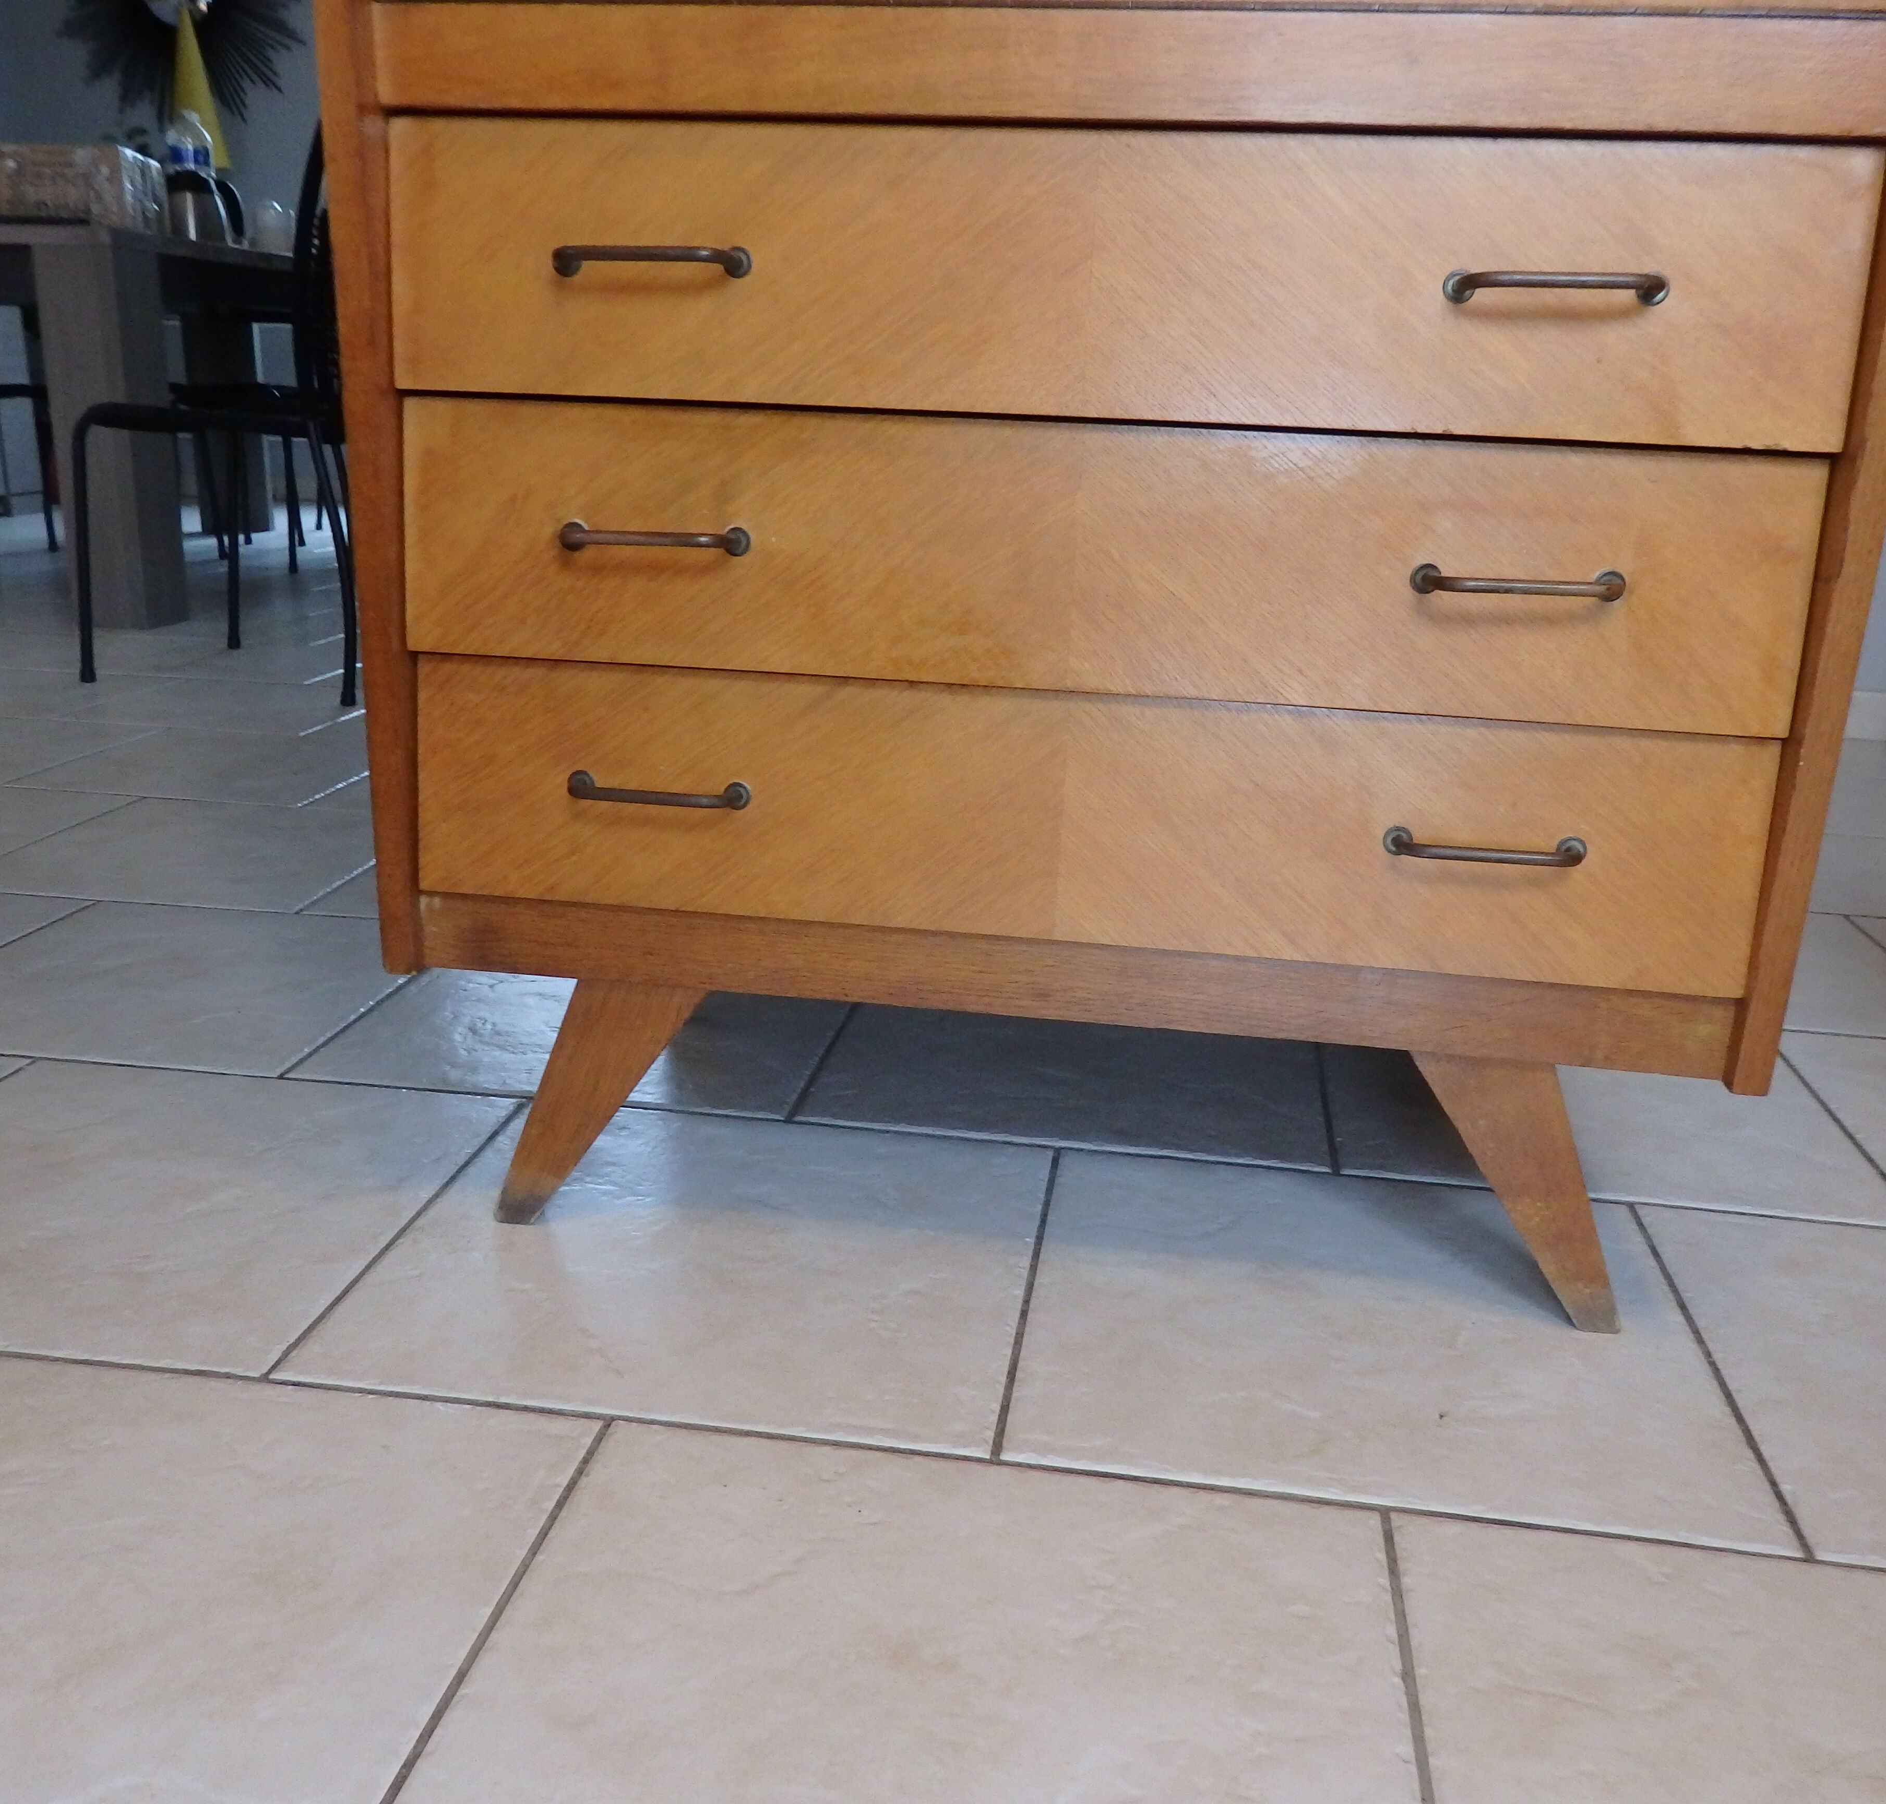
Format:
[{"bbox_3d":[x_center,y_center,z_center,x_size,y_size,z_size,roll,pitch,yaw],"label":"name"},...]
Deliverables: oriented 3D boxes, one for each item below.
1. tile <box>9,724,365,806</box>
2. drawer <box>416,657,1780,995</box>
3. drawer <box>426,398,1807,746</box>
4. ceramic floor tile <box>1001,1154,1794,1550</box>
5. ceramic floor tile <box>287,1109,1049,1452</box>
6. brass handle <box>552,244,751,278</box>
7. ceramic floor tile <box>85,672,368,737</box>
[{"bbox_3d":[-0.984,-0.182,2.389,0.403,0.012,0.396,4,17,7],"label":"tile"},{"bbox_3d":[0.090,-0.091,1.168,0.791,0.150,0.320,4,17,7],"label":"drawer"},{"bbox_3d":[0.095,-0.235,1.124,0.791,0.150,0.320,4,17,7],"label":"drawer"},{"bbox_3d":[0.258,0.261,1.076,0.403,0.012,0.396,4,17,7],"label":"ceramic floor tile"},{"bbox_3d":[-0.147,0.231,1.129,0.403,0.012,0.396,4,17,7],"label":"ceramic floor tile"},{"bbox_3d":[-0.164,-0.353,0.956,0.113,0.017,0.025,4,12,7],"label":"brass handle"},{"bbox_3d":[-1.131,-0.310,2.792,0.403,0.012,0.396,4,17,7],"label":"ceramic floor tile"}]

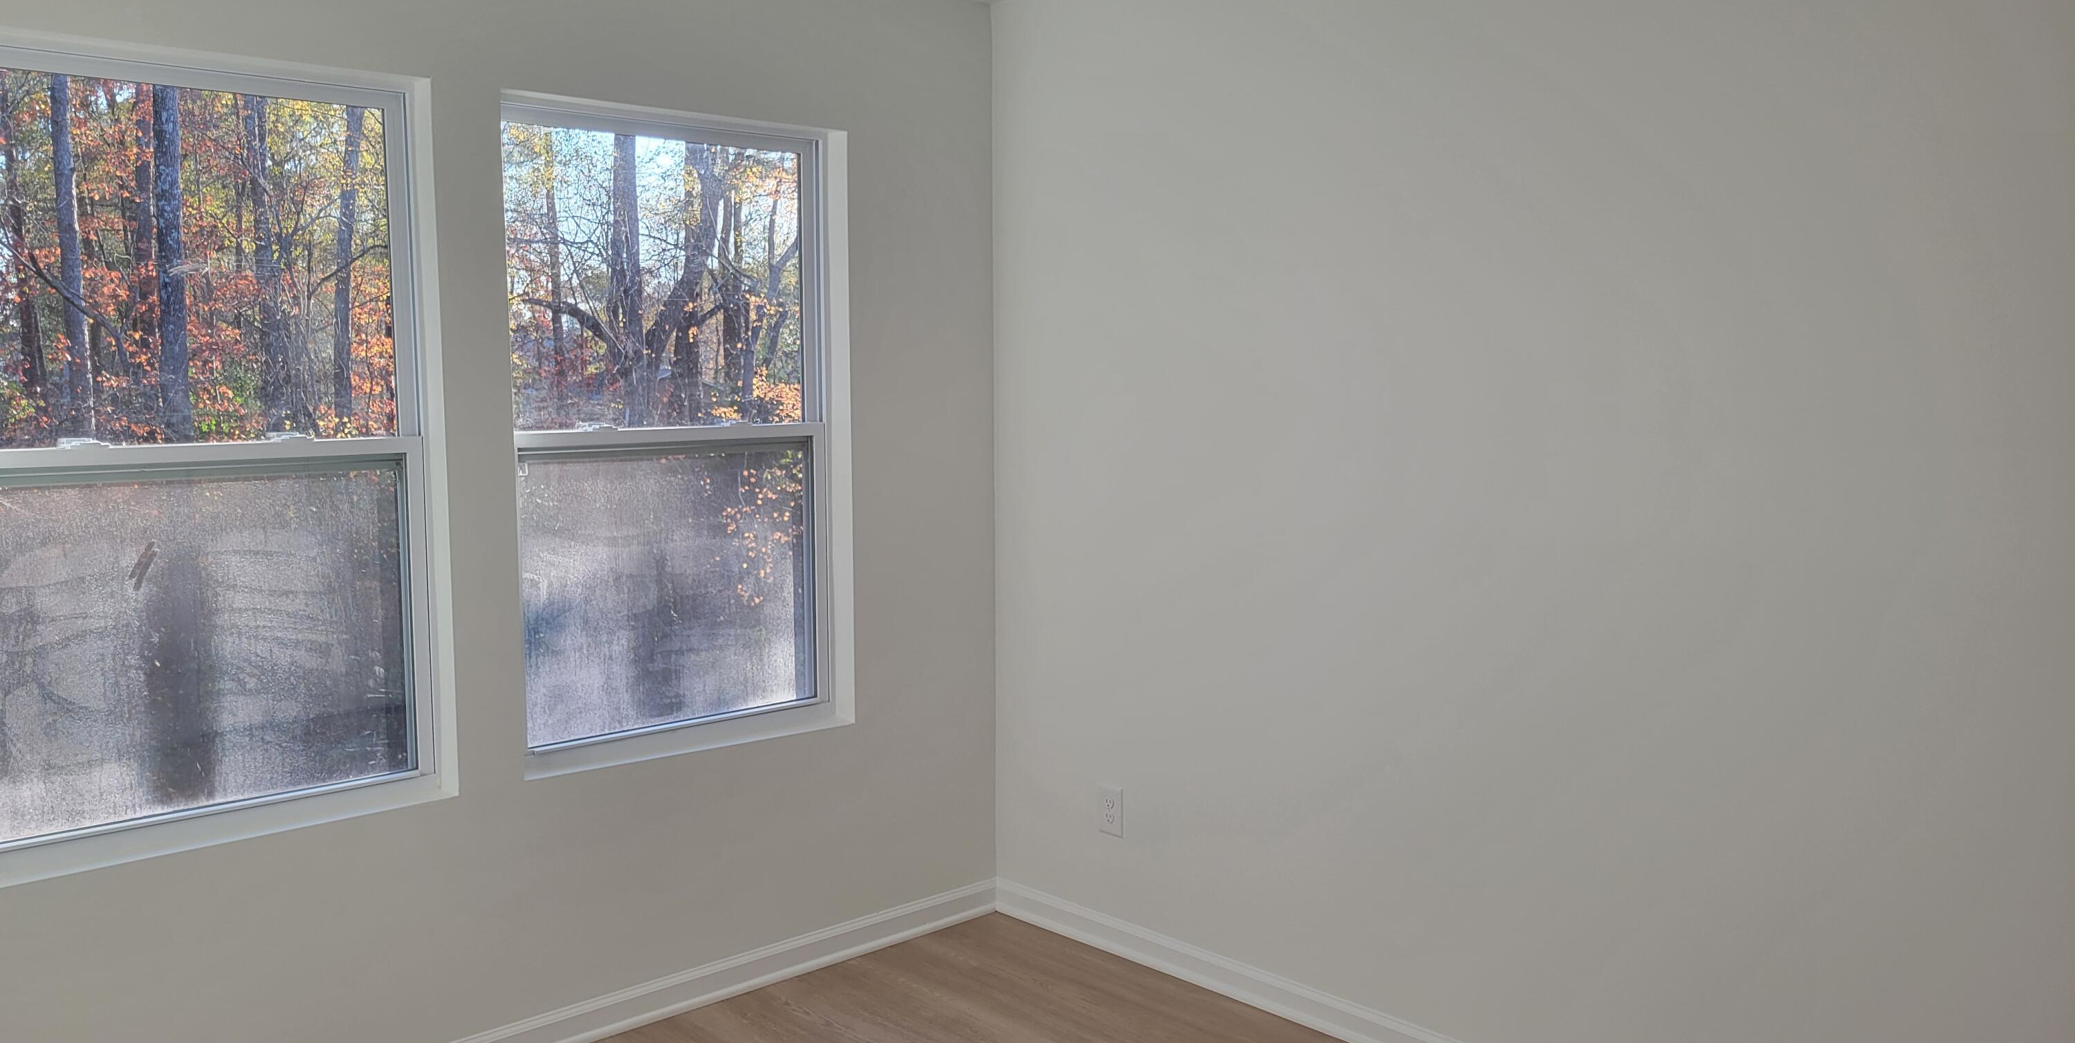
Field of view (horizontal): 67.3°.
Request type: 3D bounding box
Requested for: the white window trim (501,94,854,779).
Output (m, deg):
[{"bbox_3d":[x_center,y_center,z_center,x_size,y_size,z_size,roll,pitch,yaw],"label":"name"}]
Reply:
[{"bbox_3d":[-0.812,-0.196,3.594,0.866,1.450,0.100,-6,8,-42],"label":"white window trim"}]

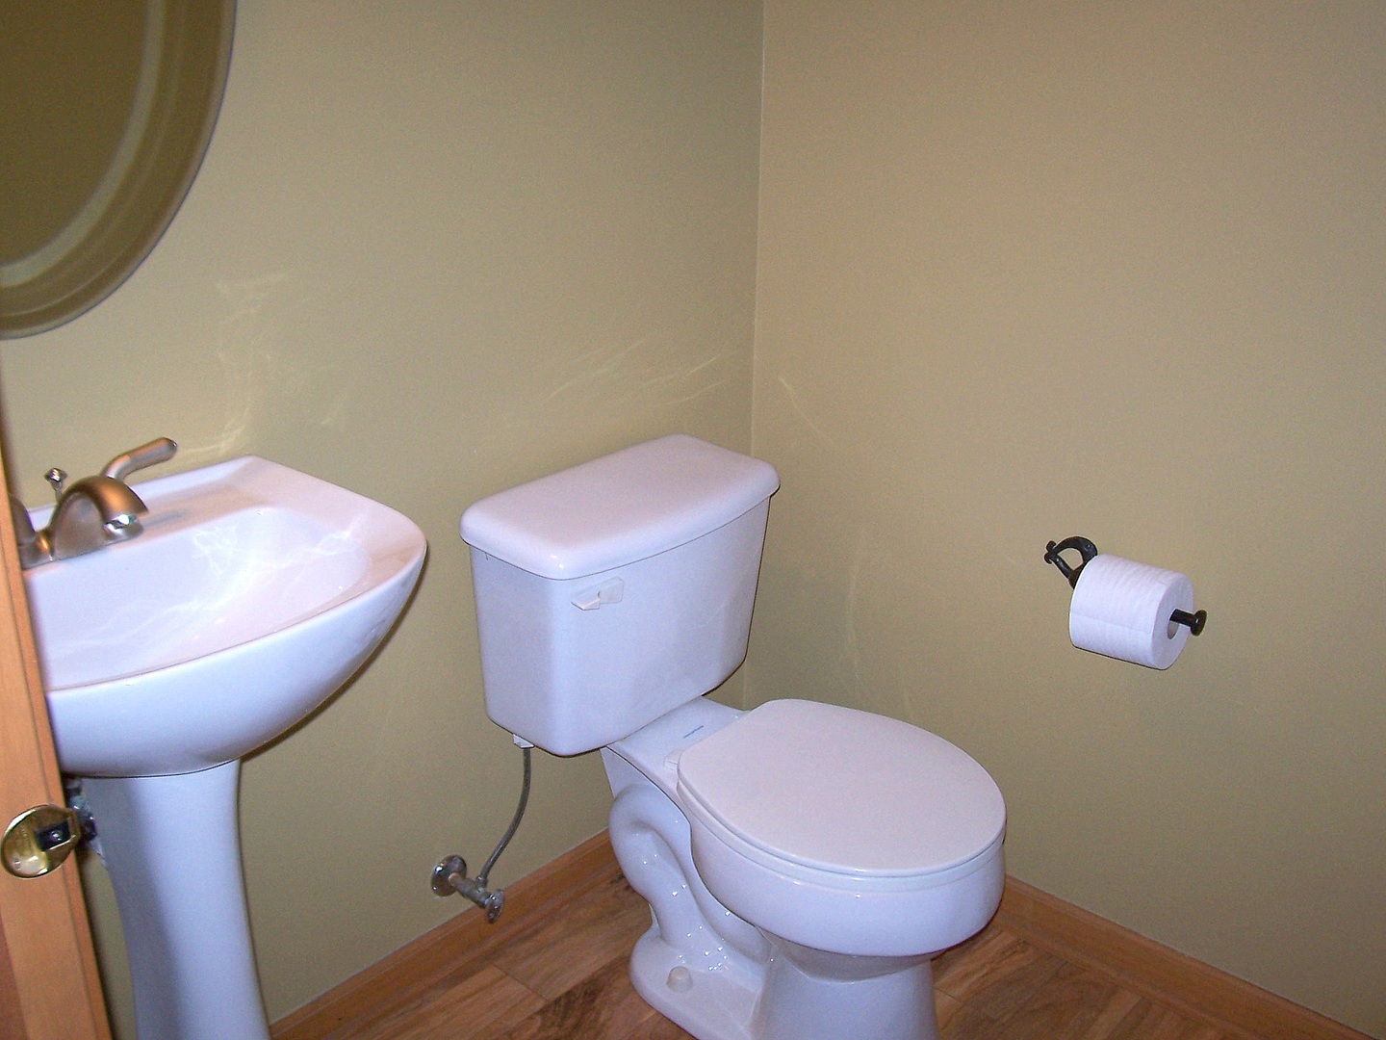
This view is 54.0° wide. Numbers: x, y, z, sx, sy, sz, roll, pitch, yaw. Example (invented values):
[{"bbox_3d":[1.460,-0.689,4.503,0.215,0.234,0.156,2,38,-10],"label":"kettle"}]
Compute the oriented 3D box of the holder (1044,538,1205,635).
[{"bbox_3d":[0.550,0.089,1.763,0.258,0.072,0.100,18,26,38],"label":"holder"}]

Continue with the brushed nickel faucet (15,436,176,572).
[{"bbox_3d":[-0.550,-0.009,1.249,0.138,0.083,0.205,18,26,38],"label":"brushed nickel faucet"}]

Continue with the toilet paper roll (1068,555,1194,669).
[{"bbox_3d":[0.557,0.116,1.720,0.108,0.124,0.124,18,26,38],"label":"toilet paper roll"}]

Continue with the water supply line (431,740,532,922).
[{"bbox_3d":[-0.283,0.411,1.840,0.108,0.246,0.100,18,26,38],"label":"water supply line"}]

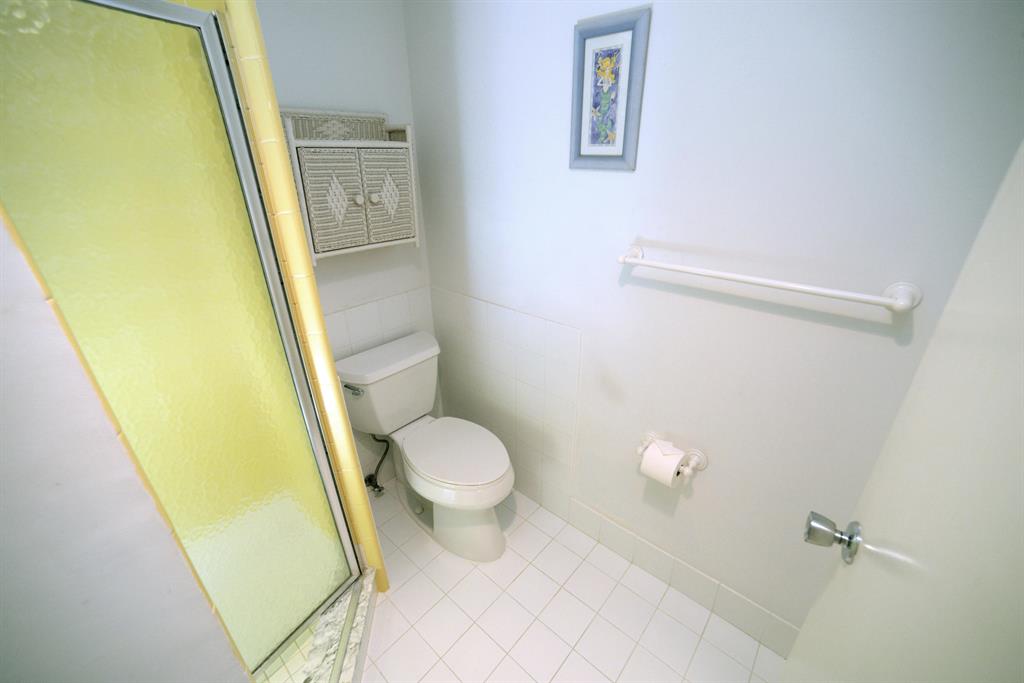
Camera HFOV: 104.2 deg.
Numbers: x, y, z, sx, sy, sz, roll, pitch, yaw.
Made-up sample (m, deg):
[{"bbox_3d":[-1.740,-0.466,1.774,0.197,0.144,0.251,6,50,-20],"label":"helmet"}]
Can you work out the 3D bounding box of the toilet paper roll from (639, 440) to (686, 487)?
[{"bbox_3d":[0.487,0.392,1.274,0.103,0.113,0.113,17,28,39],"label":"toilet paper roll"}]

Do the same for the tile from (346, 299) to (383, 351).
[{"bbox_3d":[-0.637,-0.081,1.759,0.010,0.154,0.157,18,29,38],"label":"tile"}]

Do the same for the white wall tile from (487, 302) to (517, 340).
[{"bbox_3d":[-0.040,-0.071,1.714,0.152,0.154,0.010,17,28,39],"label":"white wall tile"}]

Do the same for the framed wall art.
[{"bbox_3d":[0.273,-0.692,1.134,0.221,0.372,0.022,18,29,38],"label":"framed wall art"}]

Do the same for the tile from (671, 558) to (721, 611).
[{"bbox_3d":[0.659,0.872,1.430,0.152,0.141,0.010,17,28,39],"label":"tile"}]

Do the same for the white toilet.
[{"bbox_3d":[-0.308,0.459,1.712,0.769,0.735,0.502,17,28,39],"label":"white toilet"}]

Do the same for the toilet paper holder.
[{"bbox_3d":[0.516,0.381,1.308,0.217,0.083,0.088,18,29,38],"label":"toilet paper holder"}]

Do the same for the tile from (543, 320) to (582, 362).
[{"bbox_3d":[0.189,0.004,1.525,0.152,0.153,0.010,17,28,39],"label":"tile"}]

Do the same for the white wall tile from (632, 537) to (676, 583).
[{"bbox_3d":[0.539,0.848,1.539,0.152,0.146,0.010,18,29,38],"label":"white wall tile"}]

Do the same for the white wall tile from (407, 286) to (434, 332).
[{"bbox_3d":[-0.442,-0.174,1.963,0.010,0.154,0.113,18,29,38],"label":"white wall tile"}]

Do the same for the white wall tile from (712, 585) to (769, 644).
[{"bbox_3d":[0.774,0.908,1.335,0.152,0.141,0.010,17,28,39],"label":"white wall tile"}]

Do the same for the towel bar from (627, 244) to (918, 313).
[{"bbox_3d":[0.576,-0.167,1.005,0.674,0.064,0.100,20,30,37],"label":"towel bar"}]

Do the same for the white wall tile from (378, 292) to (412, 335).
[{"bbox_3d":[-0.532,-0.131,1.869,0.010,0.154,0.156,18,29,38],"label":"white wall tile"}]

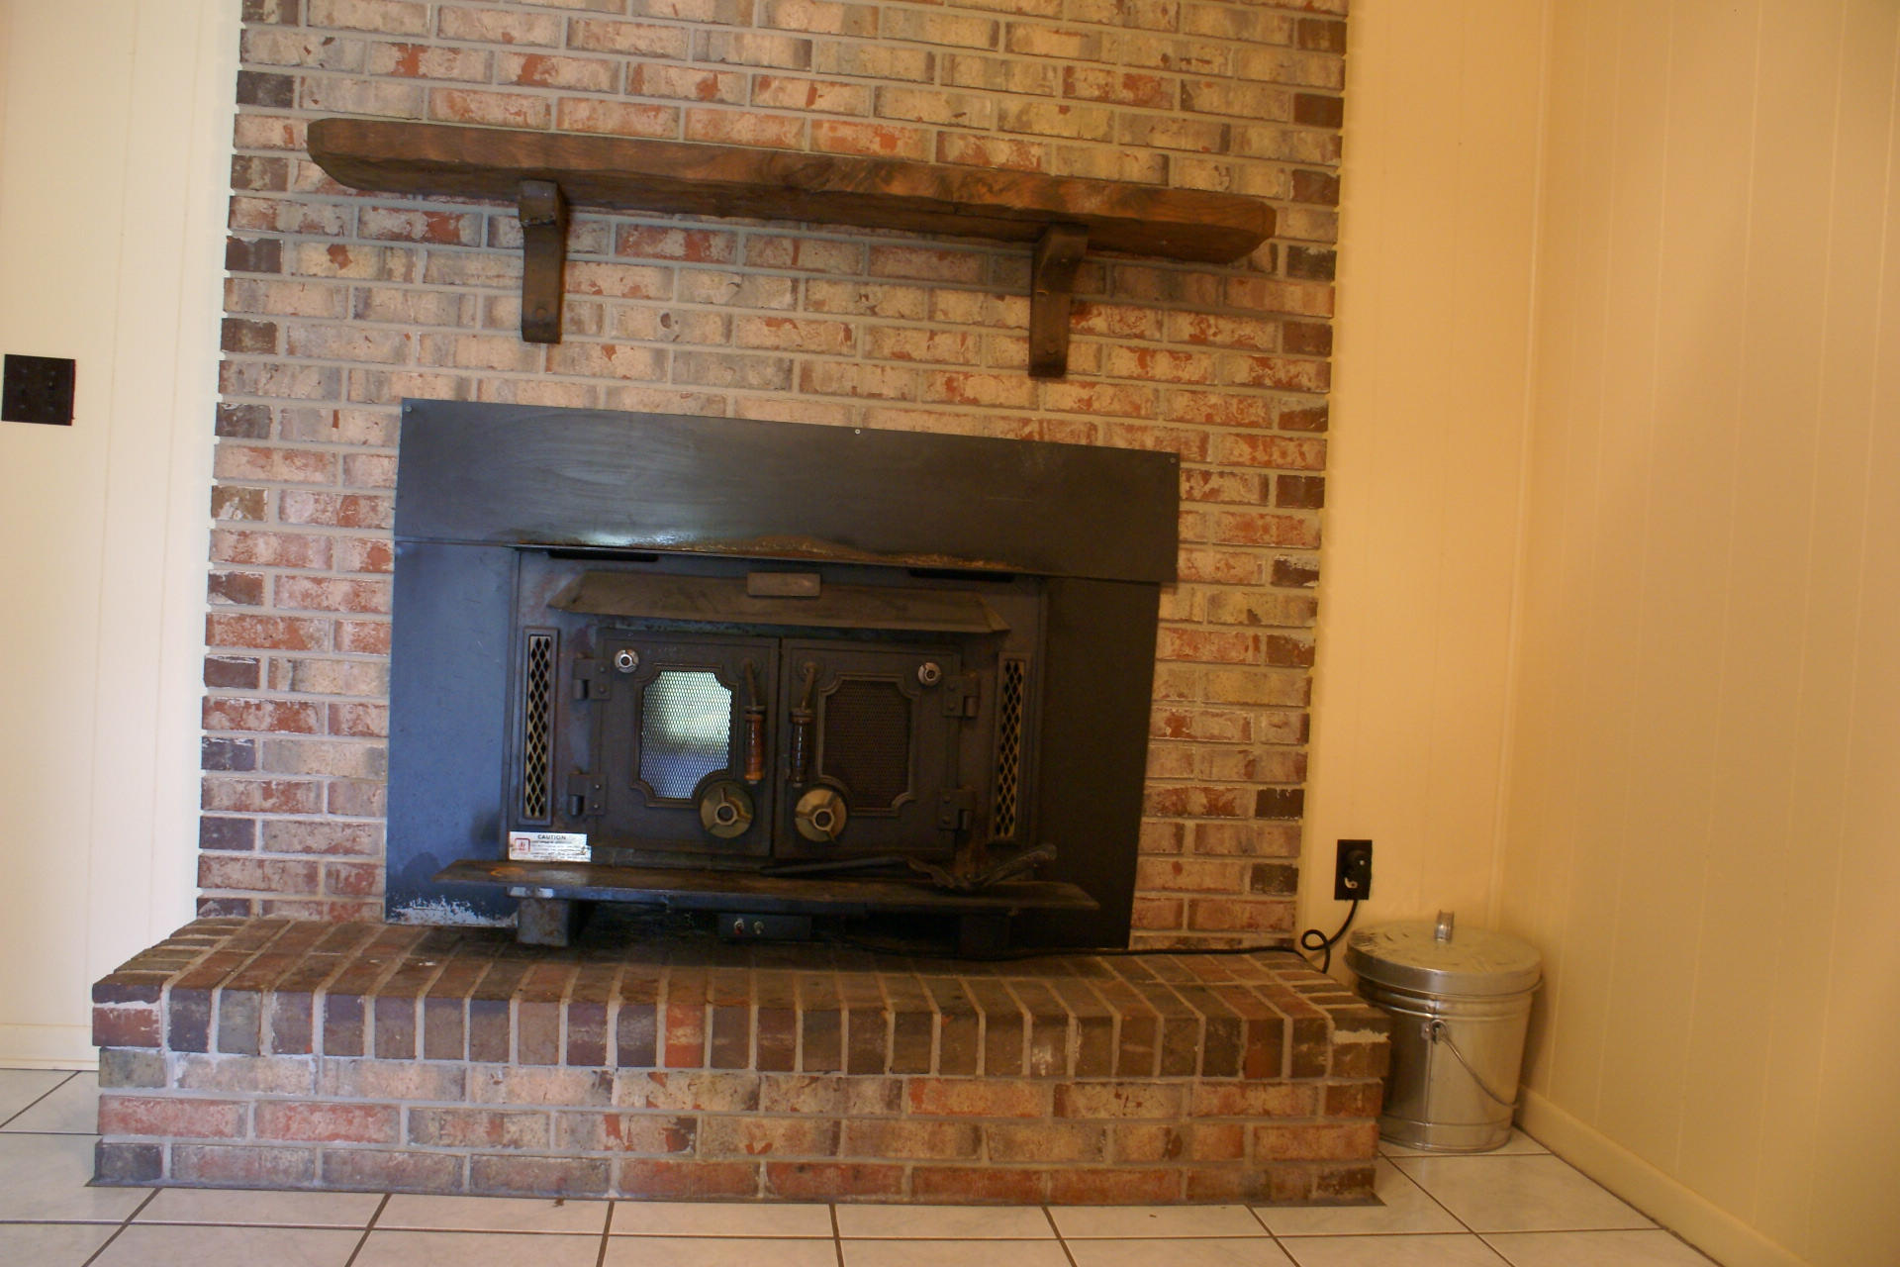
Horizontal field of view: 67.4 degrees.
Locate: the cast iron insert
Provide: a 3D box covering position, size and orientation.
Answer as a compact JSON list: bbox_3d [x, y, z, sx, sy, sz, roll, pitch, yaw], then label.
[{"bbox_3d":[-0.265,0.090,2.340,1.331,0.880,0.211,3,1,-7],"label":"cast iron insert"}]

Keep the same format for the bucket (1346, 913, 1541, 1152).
[{"bbox_3d":[0.869,0.686,2.531,0.351,0.390,0.351,3,1,0],"label":"bucket"}]

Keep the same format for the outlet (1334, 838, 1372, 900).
[{"bbox_3d":[0.755,0.443,2.657,0.068,0.114,0.018,3,1,-7],"label":"outlet"}]

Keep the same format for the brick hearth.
[{"bbox_3d":[-0.273,0.672,2.237,1.865,0.296,0.396,3,1,-7],"label":"brick hearth"}]

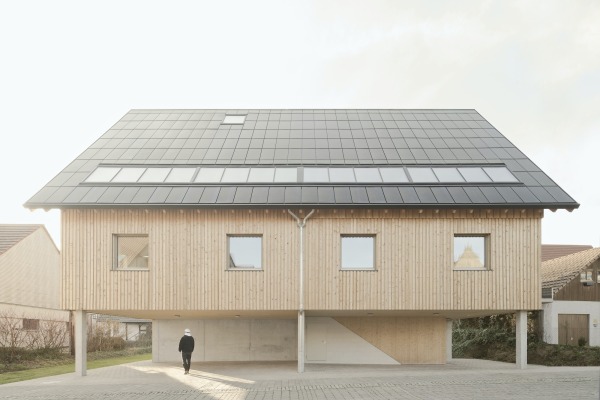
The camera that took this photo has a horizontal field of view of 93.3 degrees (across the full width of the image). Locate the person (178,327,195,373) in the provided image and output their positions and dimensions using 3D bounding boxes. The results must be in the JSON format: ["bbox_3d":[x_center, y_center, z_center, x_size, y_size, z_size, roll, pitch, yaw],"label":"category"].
[{"bbox_3d":[-4.380,5.870,10.950,0.590,1.760,0.440,0,0,-9],"label":"person"}]

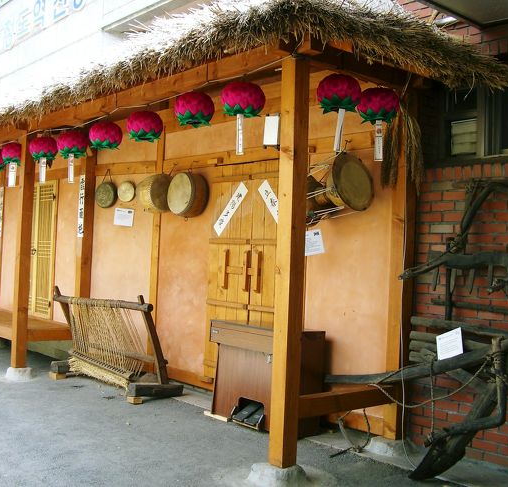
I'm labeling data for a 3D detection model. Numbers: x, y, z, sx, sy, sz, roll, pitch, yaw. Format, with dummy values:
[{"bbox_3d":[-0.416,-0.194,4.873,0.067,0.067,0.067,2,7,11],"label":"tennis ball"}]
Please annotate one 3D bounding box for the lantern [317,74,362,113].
[{"bbox_3d":[0.537,-0.942,4.480,0.270,0.240,0.270,2,-1,0],"label":"lantern"}]

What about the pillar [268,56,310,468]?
[{"bbox_3d":[0.217,0.115,4.344,0.115,2.449,0.122,3,-2,-39],"label":"pillar"}]

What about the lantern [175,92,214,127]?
[{"bbox_3d":[-0.408,-0.919,4.890,0.270,0.240,0.270,2,-1,0],"label":"lantern"}]

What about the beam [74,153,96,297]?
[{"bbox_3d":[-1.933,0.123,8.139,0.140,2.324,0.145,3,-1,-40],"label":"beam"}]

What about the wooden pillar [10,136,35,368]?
[{"bbox_3d":[-2.445,0.090,7.609,0.113,2.443,0.128,3,-2,-39],"label":"wooden pillar"}]

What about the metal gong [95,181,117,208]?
[{"bbox_3d":[-1.632,-0.530,7.850,0.084,0.281,0.276,3,-2,-42],"label":"metal gong"}]

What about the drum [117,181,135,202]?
[{"bbox_3d":[-1.411,-0.574,7.907,0.235,0.238,0.060,2,-1,25],"label":"drum"}]

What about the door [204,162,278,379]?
[{"bbox_3d":[-0.016,0.268,6.071,0.069,1.935,1.202,3,-2,-42],"label":"door"}]

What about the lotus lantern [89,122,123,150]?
[{"bbox_3d":[-1.288,-0.942,6.230,0.291,0.256,0.291,2,-1,0],"label":"lotus lantern"}]

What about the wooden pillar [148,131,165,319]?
[{"bbox_3d":[-0.944,0.056,7.187,0.118,2.344,0.133,3,-2,-42],"label":"wooden pillar"}]

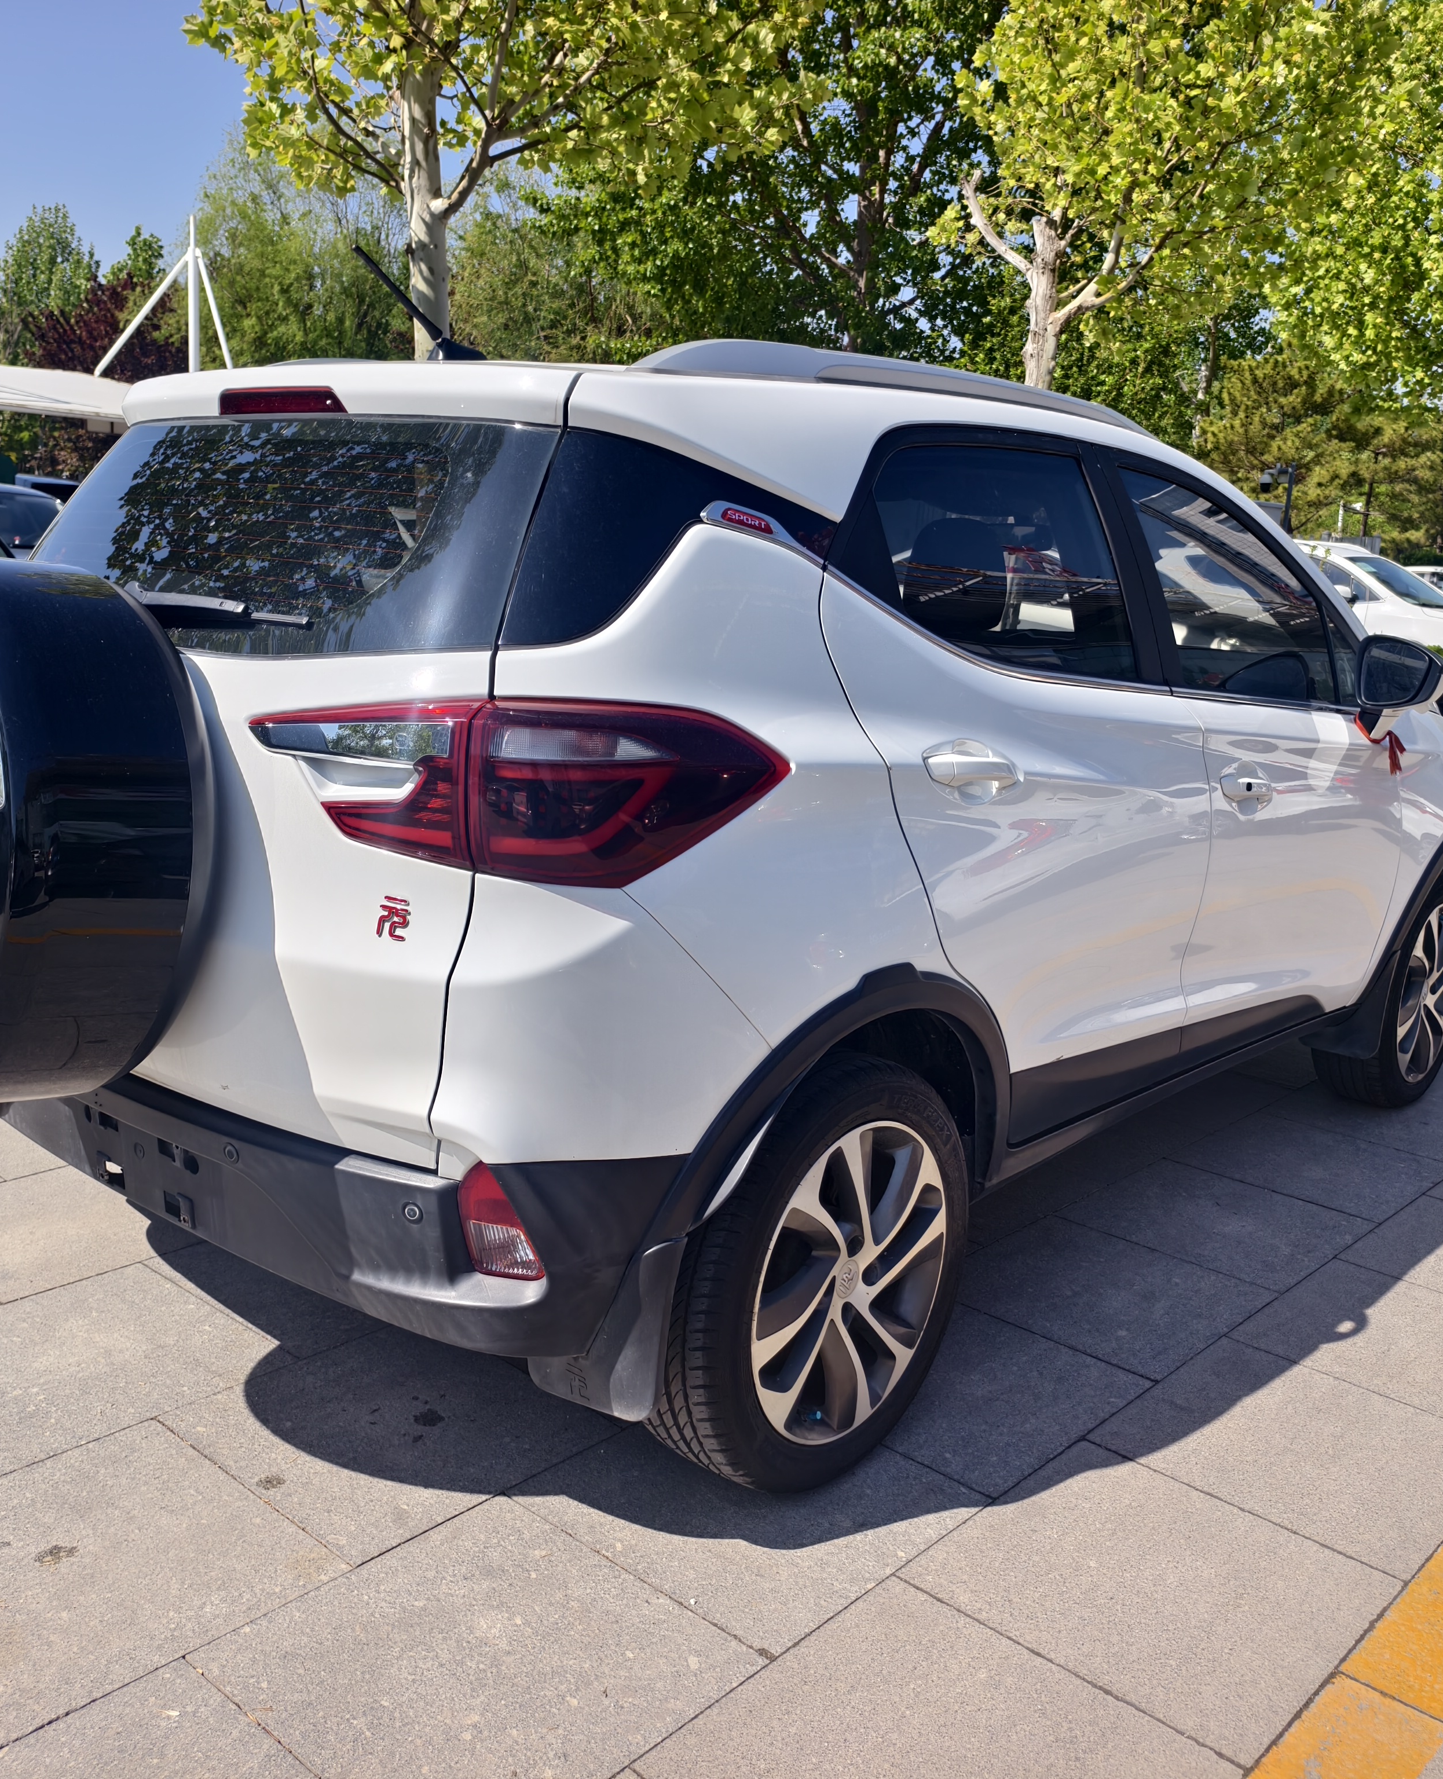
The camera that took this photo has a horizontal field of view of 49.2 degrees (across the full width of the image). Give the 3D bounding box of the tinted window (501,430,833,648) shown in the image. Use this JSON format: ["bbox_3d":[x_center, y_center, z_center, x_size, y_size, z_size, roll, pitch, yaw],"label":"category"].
[{"bbox_3d":[-0.045,-0.427,1.962,0.513,0.288,0.132,-2,-6,-38],"label":"tinted window"}]

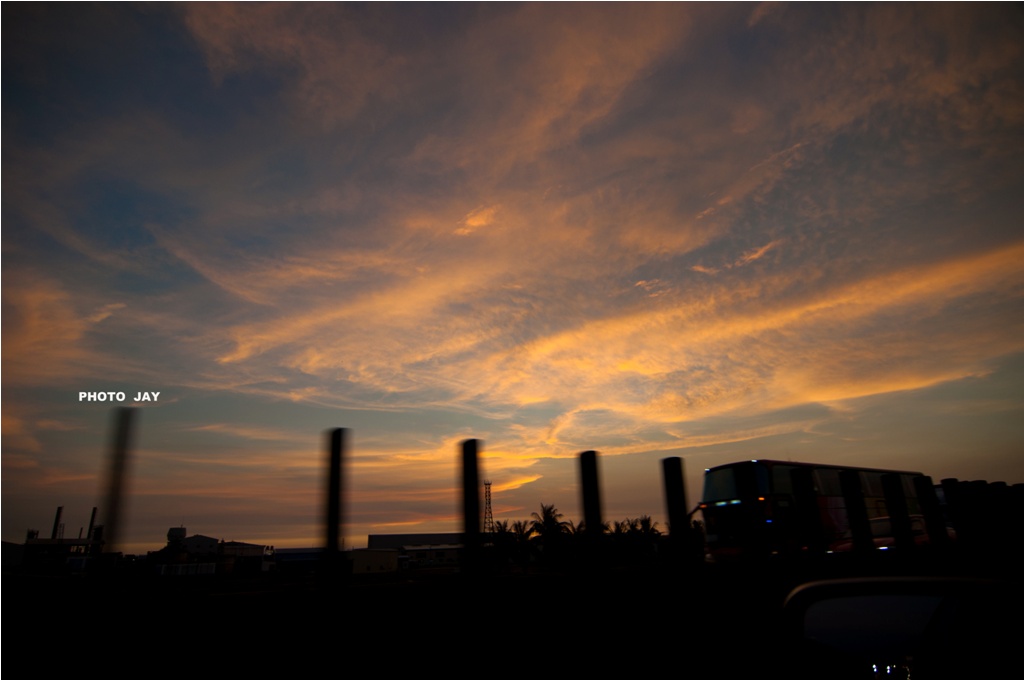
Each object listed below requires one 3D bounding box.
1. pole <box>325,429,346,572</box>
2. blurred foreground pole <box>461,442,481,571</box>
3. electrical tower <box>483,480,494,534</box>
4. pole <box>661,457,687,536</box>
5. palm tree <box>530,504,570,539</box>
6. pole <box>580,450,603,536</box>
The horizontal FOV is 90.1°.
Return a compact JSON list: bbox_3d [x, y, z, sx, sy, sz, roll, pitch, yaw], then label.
[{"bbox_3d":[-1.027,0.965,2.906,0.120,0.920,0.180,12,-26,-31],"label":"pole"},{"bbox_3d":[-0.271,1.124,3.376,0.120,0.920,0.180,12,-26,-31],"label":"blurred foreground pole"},{"bbox_3d":[-8.444,64.440,185.111,4.300,26.359,4.300,-2,-22,0],"label":"electrical tower"},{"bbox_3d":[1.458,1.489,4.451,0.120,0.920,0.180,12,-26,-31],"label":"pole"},{"bbox_3d":[4.903,24.409,63.602,5.200,7.536,5.200,-2,-22,0],"label":"palm tree"},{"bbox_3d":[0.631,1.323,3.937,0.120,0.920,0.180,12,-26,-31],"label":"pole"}]

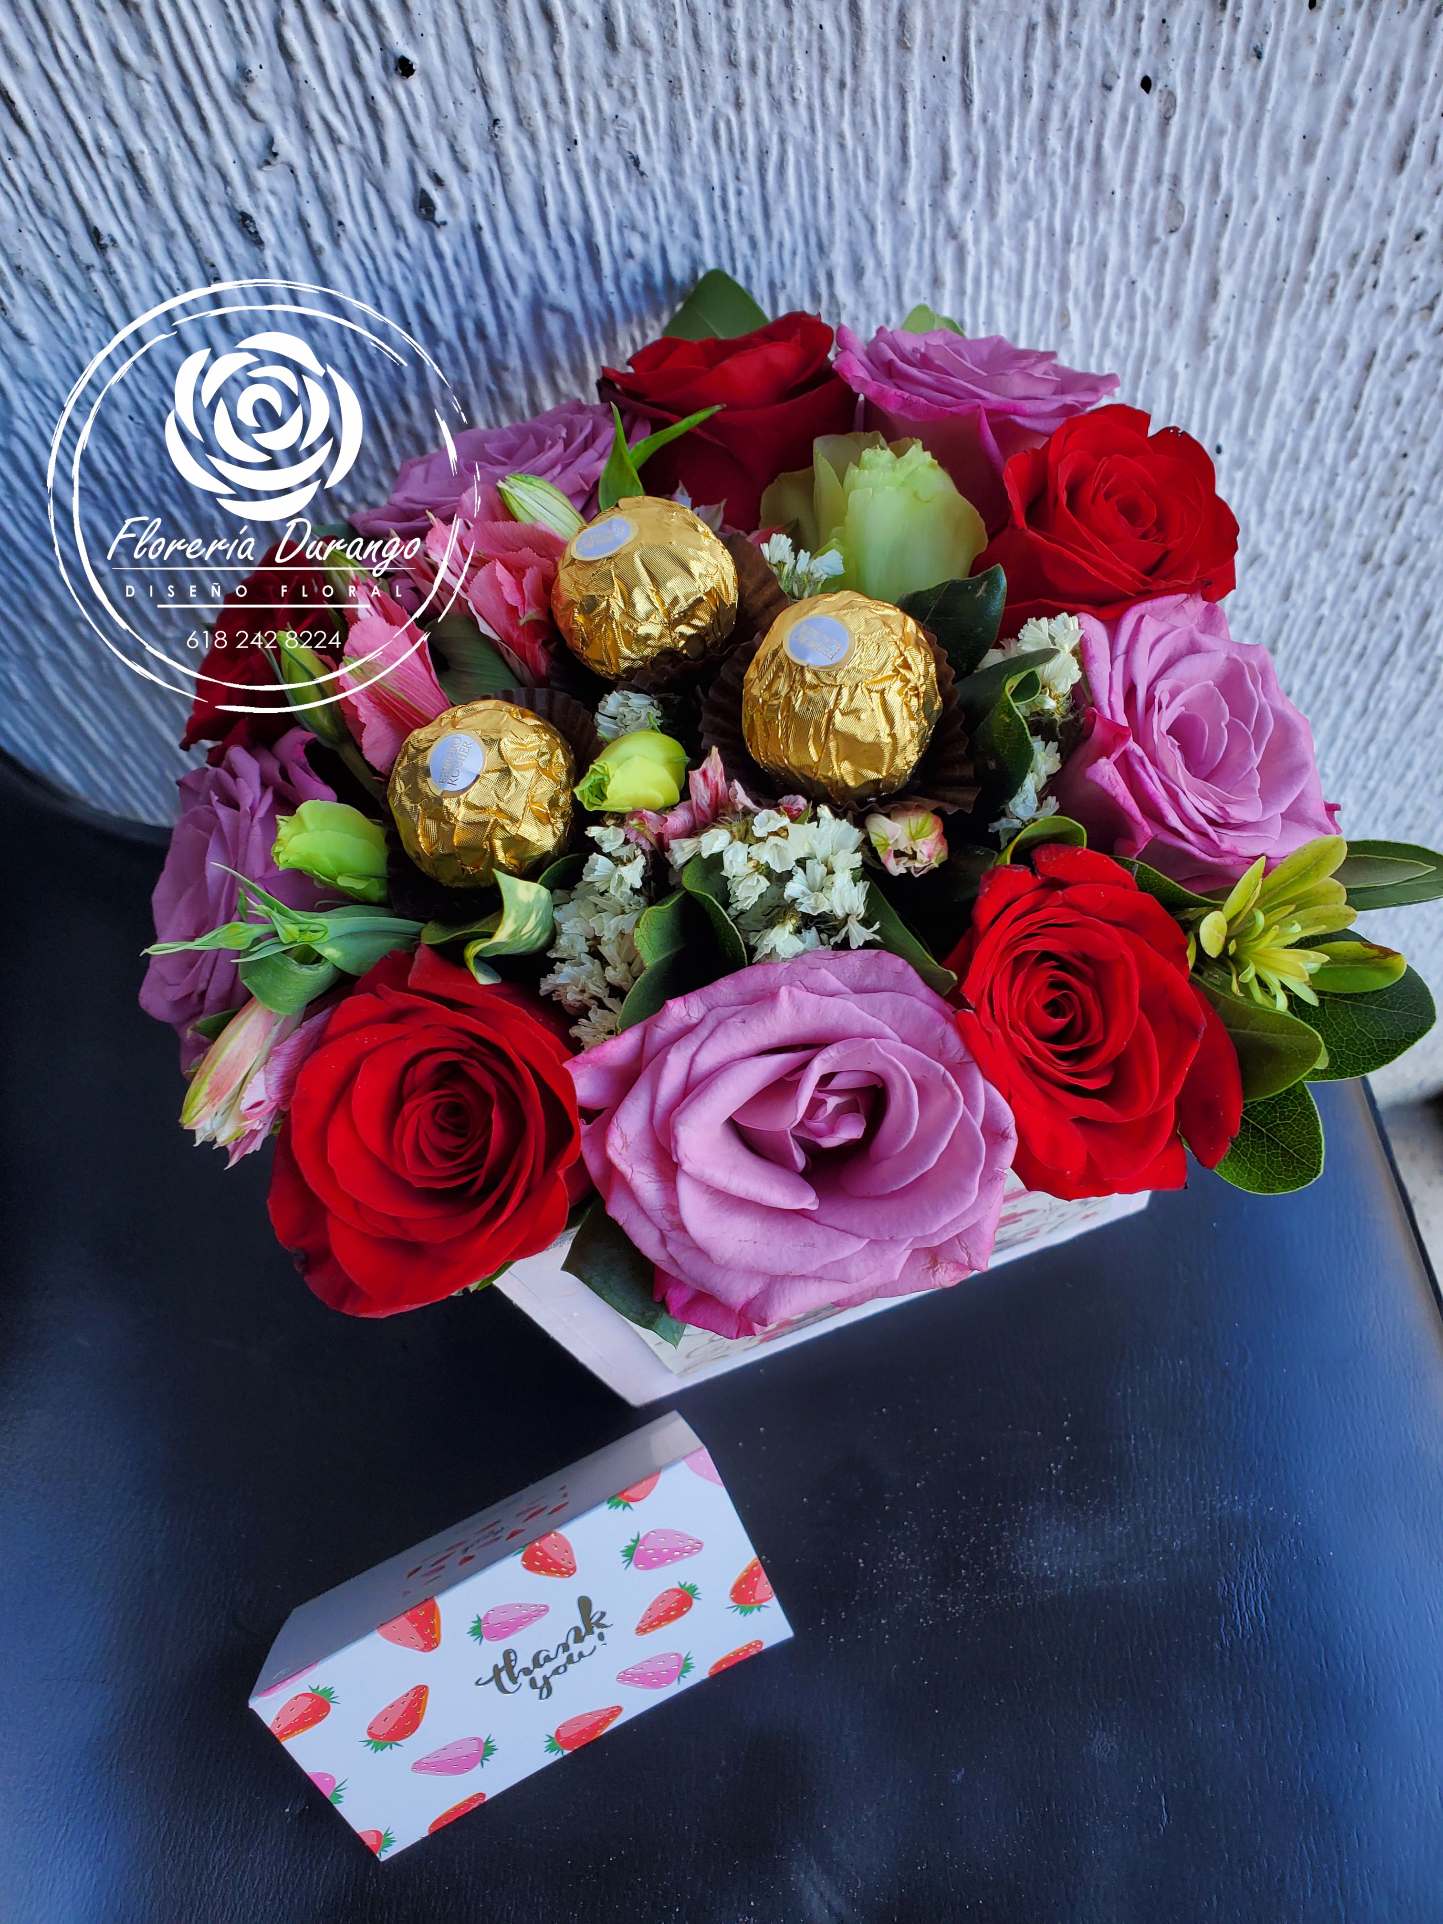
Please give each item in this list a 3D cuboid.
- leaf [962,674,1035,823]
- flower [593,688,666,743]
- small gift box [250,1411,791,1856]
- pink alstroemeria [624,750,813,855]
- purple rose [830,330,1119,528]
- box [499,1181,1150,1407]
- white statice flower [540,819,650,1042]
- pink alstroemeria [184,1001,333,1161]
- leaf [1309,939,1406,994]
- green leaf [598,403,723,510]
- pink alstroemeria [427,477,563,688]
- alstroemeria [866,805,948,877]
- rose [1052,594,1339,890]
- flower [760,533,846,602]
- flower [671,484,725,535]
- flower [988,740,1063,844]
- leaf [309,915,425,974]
[{"bbox_3d":[0.048,-0.037,0.250,0.013,0.023,0.010,-18,42,-26],"label":"leaf"},{"bbox_3d":[-0.017,-0.045,0.266,0.013,0.011,0.012,-9,59,4],"label":"flower"},{"bbox_3d":[-0.042,0.129,0.288,0.092,0.041,0.052,-26,59,-6],"label":"small gift box"},{"bbox_3d":[-0.001,-0.026,0.242,0.031,0.018,0.017,-4,61,8],"label":"pink alstroemeria"},{"bbox_3d":[0.049,-0.102,0.280,0.053,0.043,0.053,-3,43,5],"label":"purple rose"},{"bbox_3d":[0.014,0.008,0.349,0.135,0.092,0.135,-20,59,-2],"label":"box"},{"bbox_3d":[-0.021,-0.005,0.240,0.017,0.022,0.031,-4,61,8],"label":"white statice flower"},{"bbox_3d":[-0.082,0.021,0.256,0.021,0.019,0.030,27,68,23],"label":"pink alstroemeria"},{"bbox_3d":[0.115,0.001,0.270,0.024,0.008,0.012,0,60,10],"label":"leaf"},{"bbox_3d":[-0.011,-0.091,0.262,0.022,0.021,0.009,-4,61,8],"label":"green leaf"},{"bbox_3d":[-0.040,-0.067,0.257,0.033,0.043,0.032,-26,35,-3],"label":"pink alstroemeria"},{"bbox_3d":[0.031,-0.021,0.246,0.014,0.017,0.013,0,102,0],"label":"alstroemeria"},{"bbox_3d":[0.082,-0.038,0.250,0.053,0.043,0.053,6,60,-10],"label":"rose"},{"bbox_3d":[0.014,-0.070,0.255,0.015,0.012,0.012,-4,61,8],"label":"flower"},{"bbox_3d":[-0.004,-0.083,0.266,0.012,0.013,0.011,-4,61,8],"label":"flower"},{"bbox_3d":[0.053,-0.029,0.252,0.013,0.013,0.014,-9,59,4],"label":"flower"},{"bbox_3d":[-0.059,-0.003,0.239,0.019,0.006,0.009,-4,61,8],"label":"leaf"}]

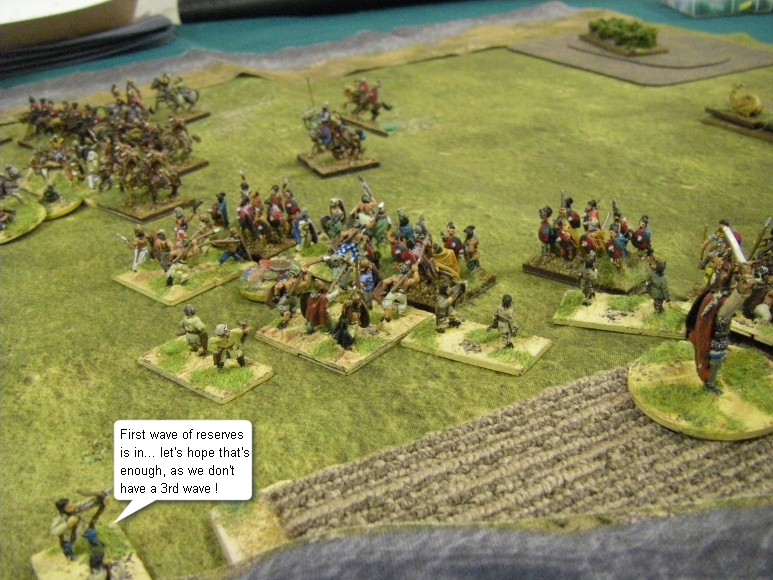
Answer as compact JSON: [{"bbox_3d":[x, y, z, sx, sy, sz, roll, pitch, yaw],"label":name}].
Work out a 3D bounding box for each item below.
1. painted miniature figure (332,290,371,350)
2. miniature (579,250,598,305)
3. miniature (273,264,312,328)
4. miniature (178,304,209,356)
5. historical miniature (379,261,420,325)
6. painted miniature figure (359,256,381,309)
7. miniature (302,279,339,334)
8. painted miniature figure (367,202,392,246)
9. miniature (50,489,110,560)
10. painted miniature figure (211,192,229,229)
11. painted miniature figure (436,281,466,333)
[{"bbox_3d":[-0.011,0.008,0.255,0.009,0.016,0.009,4,27,16],"label":"painted miniature figure"},{"bbox_3d":[0.062,-0.003,0.263,0.006,0.017,0.006,-3,25,5],"label":"miniature"},{"bbox_3d":[-0.030,0.001,0.271,0.009,0.018,0.009,7,28,22],"label":"miniature"},{"bbox_3d":[-0.058,0.012,0.256,0.008,0.017,0.006,7,28,25],"label":"miniature"},{"bbox_3d":[0.004,0.000,0.268,0.009,0.018,0.009,10,29,27],"label":"historical miniature"},{"bbox_3d":[-0.005,-0.003,0.272,0.007,0.018,0.006,-22,30,-31],"label":"painted miniature figure"},{"bbox_3d":[-0.021,0.005,0.262,0.011,0.018,0.007,8,28,27],"label":"miniature"},{"bbox_3d":[-0.002,-0.024,0.320,0.009,0.018,0.007,6,27,23],"label":"painted miniature figure"},{"bbox_3d":[-0.064,0.049,0.179,0.011,0.016,0.007,-13,26,-16],"label":"miniature"},{"bbox_3d":[-0.069,-0.032,0.347,0.007,0.018,0.007,-17,27,-23],"label":"painted miniature figure"},{"bbox_3d":[0.019,0.005,0.259,0.008,0.015,0.006,-20,30,-29],"label":"painted miniature figure"}]

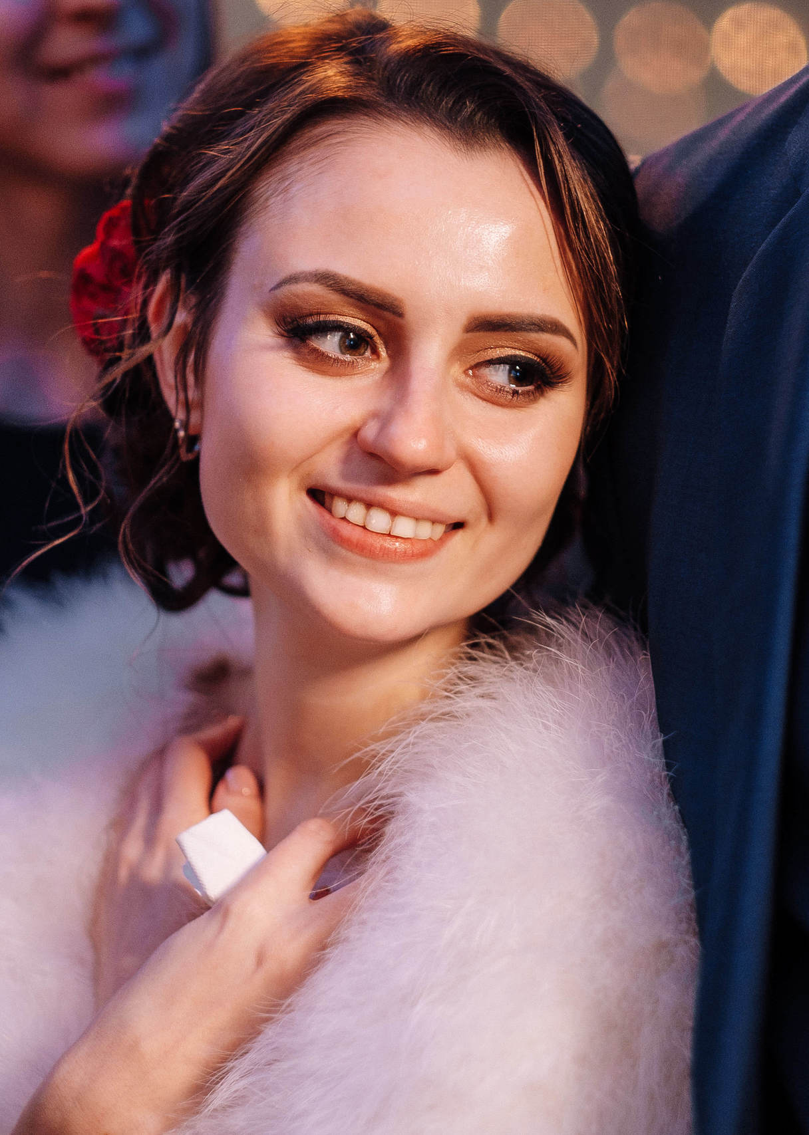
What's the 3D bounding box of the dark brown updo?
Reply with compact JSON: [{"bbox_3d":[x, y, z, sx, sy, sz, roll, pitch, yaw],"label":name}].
[{"bbox_3d":[-0.012,-0.088,1.494,0.190,0.235,0.215,11,-1,-14],"label":"dark brown updo"}]

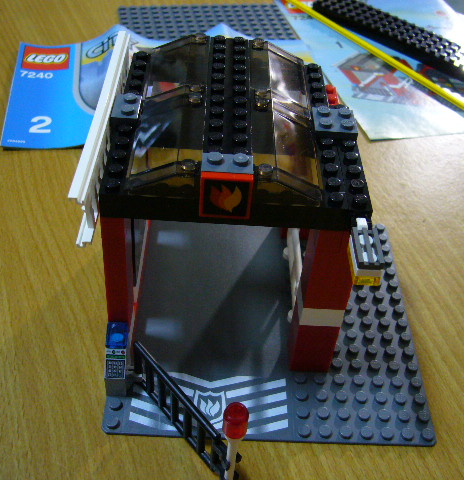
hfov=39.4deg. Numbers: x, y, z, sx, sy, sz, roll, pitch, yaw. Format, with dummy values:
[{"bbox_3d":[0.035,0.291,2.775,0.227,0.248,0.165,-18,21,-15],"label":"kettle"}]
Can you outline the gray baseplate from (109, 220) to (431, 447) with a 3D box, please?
[{"bbox_3d":[0.016,0.033,0.292,0.128,0.004,0.128,2,42,-1],"label":"gray baseplate"}]

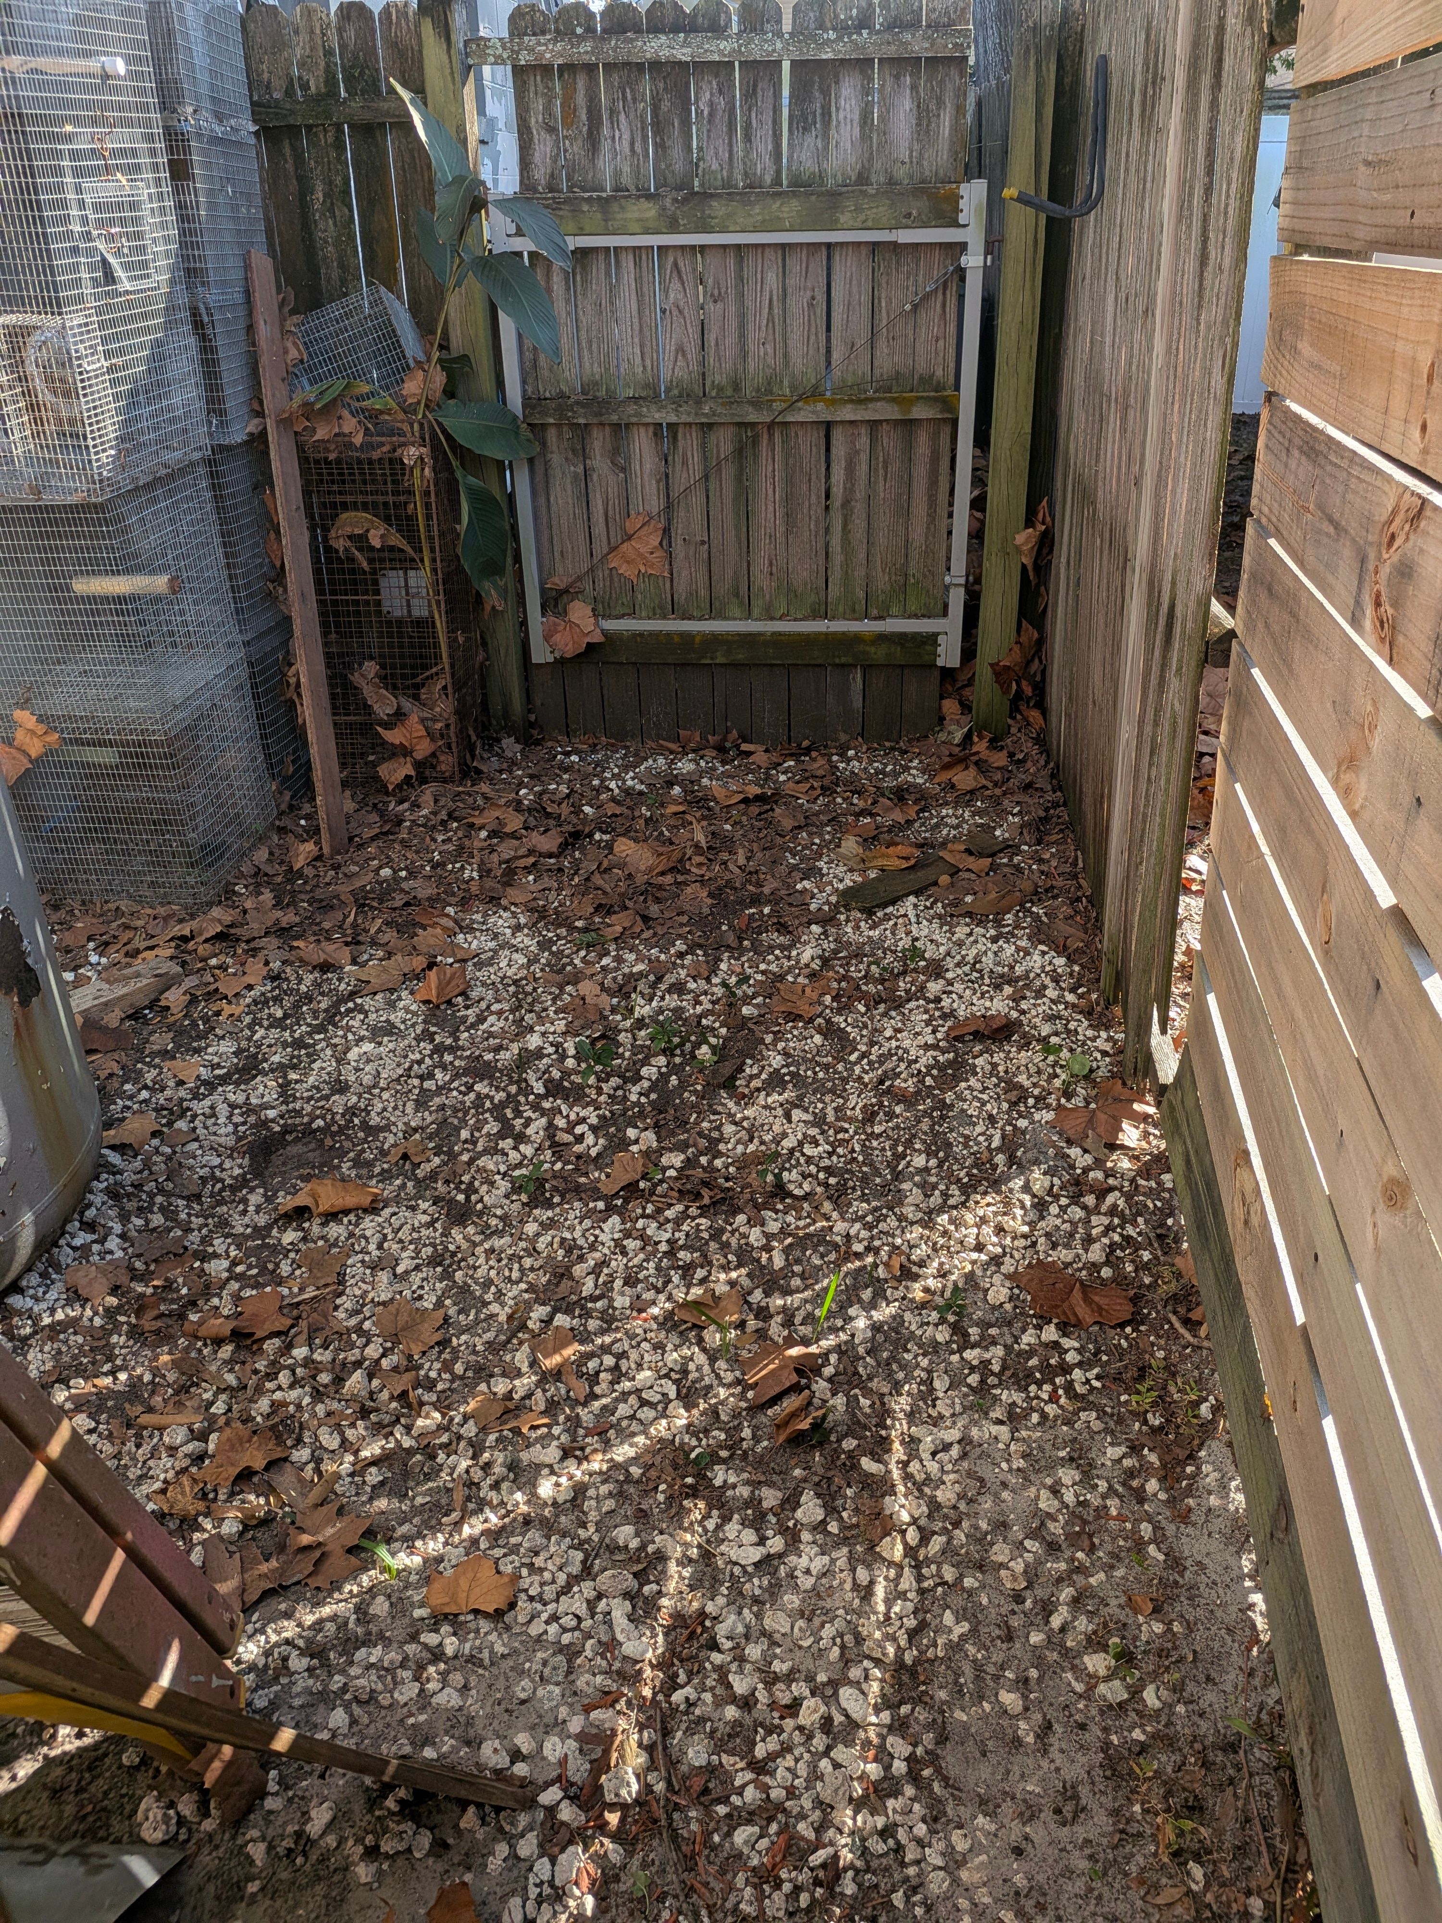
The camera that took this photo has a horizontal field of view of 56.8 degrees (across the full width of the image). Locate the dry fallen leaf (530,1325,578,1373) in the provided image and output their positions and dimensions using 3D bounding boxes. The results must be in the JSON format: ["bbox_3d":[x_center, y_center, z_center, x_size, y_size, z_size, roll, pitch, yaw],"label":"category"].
[{"bbox_3d":[-0.210,0.491,1.687,0.051,0.030,0.064,-21,34,-32],"label":"dry fallen leaf"}]

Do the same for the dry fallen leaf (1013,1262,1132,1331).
[{"bbox_3d":[0.455,0.429,1.737,0.160,0.045,0.100,20,35,35],"label":"dry fallen leaf"}]

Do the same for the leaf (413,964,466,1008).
[{"bbox_3d":[-0.529,0.039,2.541,0.099,0.045,0.116,21,36,36],"label":"leaf"}]

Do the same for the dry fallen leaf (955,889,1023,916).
[{"bbox_3d":[0.564,-0.116,2.764,0.160,0.030,0.065,-15,31,-23],"label":"dry fallen leaf"}]

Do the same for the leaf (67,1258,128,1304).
[{"bbox_3d":[-0.866,0.442,1.840,0.098,0.025,0.073,-2,27,0],"label":"leaf"}]

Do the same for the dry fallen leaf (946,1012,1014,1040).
[{"bbox_3d":[0.463,0.114,2.386,0.119,0.030,0.052,-2,27,0],"label":"dry fallen leaf"}]

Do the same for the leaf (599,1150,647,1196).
[{"bbox_3d":[-0.148,0.320,2.028,0.054,0.030,0.091,8,29,17],"label":"leaf"}]

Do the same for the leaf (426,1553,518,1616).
[{"bbox_3d":[-0.259,0.651,1.391,0.099,0.030,0.074,-2,28,0],"label":"leaf"}]

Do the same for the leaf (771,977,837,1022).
[{"bbox_3d":[0.157,0.063,2.498,0.124,0.030,0.143,-2,27,0],"label":"leaf"}]

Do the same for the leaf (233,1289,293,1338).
[{"bbox_3d":[-0.607,0.465,1.771,0.082,0.035,0.072,-2,27,0],"label":"leaf"}]

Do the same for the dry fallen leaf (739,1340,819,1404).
[{"bbox_3d":[0.073,0.494,1.648,0.105,0.040,0.086,-10,29,-15],"label":"dry fallen leaf"}]

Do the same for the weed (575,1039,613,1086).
[{"bbox_3d":[-0.217,0.171,2.288,0.065,0.055,0.072,-2,27,0],"label":"weed"}]

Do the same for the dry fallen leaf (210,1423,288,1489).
[{"bbox_3d":[-0.552,0.576,1.558,0.090,0.035,0.076,-2,27,0],"label":"dry fallen leaf"}]

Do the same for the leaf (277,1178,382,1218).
[{"bbox_3d":[-0.580,0.347,1.983,0.150,0.045,0.057,-2,27,0],"label":"leaf"}]

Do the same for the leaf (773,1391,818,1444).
[{"bbox_3d":[0.088,0.537,1.567,0.070,0.040,0.036,-25,36,-36],"label":"leaf"}]

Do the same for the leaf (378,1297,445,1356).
[{"bbox_3d":[-0.401,0.473,1.739,0.097,0.025,0.089,16,33,29],"label":"leaf"}]

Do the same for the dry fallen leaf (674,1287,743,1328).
[{"bbox_3d":[-0.016,0.455,1.760,0.090,0.035,0.054,-2,27,0],"label":"dry fallen leaf"}]

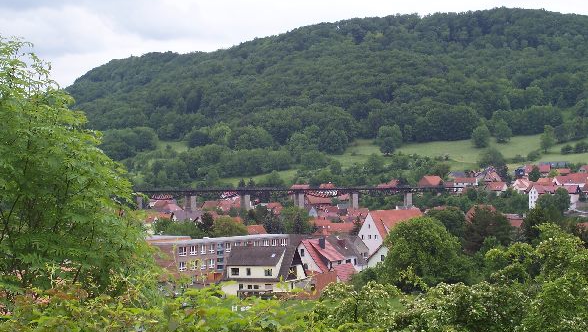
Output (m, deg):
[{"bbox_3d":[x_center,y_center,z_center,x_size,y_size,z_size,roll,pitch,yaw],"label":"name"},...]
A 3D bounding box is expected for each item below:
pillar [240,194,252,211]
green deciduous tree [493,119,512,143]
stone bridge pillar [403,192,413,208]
[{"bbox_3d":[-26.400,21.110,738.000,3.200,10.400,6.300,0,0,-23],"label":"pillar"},{"bbox_3d":[149.460,-25.450,960.000,14.200,17.300,14.200,0,0,0],"label":"green deciduous tree"},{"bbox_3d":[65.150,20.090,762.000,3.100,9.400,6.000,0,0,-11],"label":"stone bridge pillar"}]

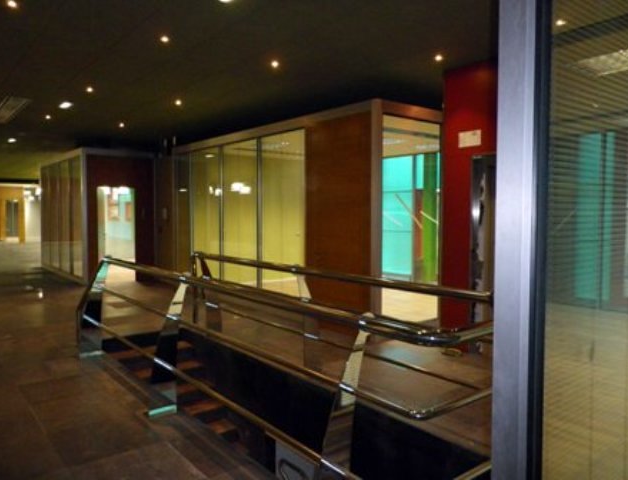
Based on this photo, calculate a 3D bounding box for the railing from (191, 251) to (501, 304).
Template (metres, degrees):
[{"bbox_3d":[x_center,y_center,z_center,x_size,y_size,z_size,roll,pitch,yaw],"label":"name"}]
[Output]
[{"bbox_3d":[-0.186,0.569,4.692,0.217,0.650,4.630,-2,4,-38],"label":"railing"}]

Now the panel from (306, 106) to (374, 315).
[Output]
[{"bbox_3d":[0.301,-0.215,6.868,0.089,2.659,1.320,-2,4,-38],"label":"panel"}]

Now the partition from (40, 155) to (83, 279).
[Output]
[{"bbox_3d":[-6.062,-0.541,12.420,0.099,2.758,4.383,-2,4,-38],"label":"partition"}]

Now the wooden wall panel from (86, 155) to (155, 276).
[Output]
[{"bbox_3d":[-4.158,-0.447,11.247,1.478,2.719,0.089,-2,4,-38],"label":"wooden wall panel"}]

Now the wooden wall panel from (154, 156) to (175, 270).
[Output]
[{"bbox_3d":[-3.390,-0.480,11.843,0.512,2.719,0.089,-2,4,-38],"label":"wooden wall panel"}]

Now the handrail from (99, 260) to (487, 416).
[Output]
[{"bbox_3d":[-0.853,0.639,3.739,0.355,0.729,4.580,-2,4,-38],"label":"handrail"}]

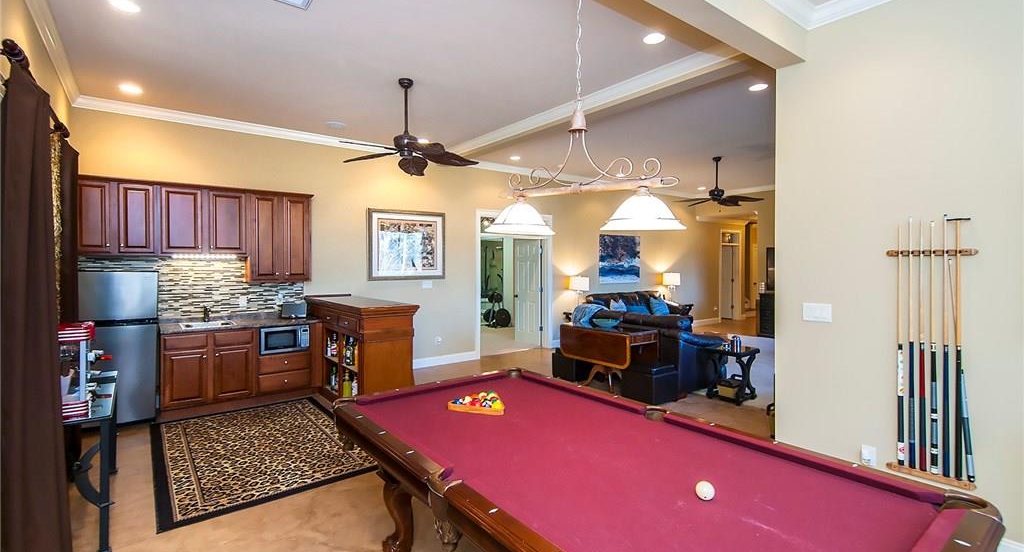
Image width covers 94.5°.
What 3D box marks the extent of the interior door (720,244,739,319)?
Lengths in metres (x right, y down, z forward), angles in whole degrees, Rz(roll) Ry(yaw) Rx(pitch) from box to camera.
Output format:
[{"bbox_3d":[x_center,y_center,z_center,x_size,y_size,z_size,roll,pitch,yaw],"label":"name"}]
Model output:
[{"bbox_3d":[5.848,0.183,13.316,0.040,2.020,0.780,-1,2,-38],"label":"interior door"}]

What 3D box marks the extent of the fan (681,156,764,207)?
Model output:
[{"bbox_3d":[3.421,-1.583,7.889,1.420,0.780,1.420,-1,2,-38],"label":"fan"}]

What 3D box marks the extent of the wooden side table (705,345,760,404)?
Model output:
[{"bbox_3d":[2.594,1.162,5.624,0.530,0.560,0.520,-1,2,-38],"label":"wooden side table"}]

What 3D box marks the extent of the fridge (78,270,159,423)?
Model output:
[{"bbox_3d":[-4.053,0.730,4.927,0.600,1.550,0.640,-1,2,-38],"label":"fridge"}]

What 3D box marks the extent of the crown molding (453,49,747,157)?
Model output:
[{"bbox_3d":[0.362,-1.740,5.330,0.100,0.110,4.800,-1,2,-38],"label":"crown molding"}]

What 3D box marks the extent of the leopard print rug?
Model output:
[{"bbox_3d":[-2.224,1.460,4.171,1.500,0.012,2.400,-1,2,-38],"label":"leopard print rug"}]

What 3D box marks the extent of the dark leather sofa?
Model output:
[{"bbox_3d":[1.803,0.941,6.778,1.050,0.970,2.150,-1,2,-38],"label":"dark leather sofa"}]

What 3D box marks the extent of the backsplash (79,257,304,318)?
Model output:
[{"bbox_3d":[-3.527,0.112,5.440,2.160,0.690,0.015,-1,2,-38],"label":"backsplash"}]

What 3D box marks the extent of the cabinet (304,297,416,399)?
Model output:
[{"bbox_3d":[-1.864,0.889,5.622,0.610,1.170,2.220,-1,2,-38],"label":"cabinet"}]

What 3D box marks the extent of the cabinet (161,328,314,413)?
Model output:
[{"bbox_3d":[-3.096,0.994,5.386,1.450,0.890,0.635,-1,2,-38],"label":"cabinet"}]

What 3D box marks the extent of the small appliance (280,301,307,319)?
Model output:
[{"bbox_3d":[-2.659,0.414,5.819,0.290,0.190,0.200,-1,2,-17],"label":"small appliance"}]

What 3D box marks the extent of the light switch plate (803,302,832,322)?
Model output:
[{"bbox_3d":[2.018,0.242,3.130,0.010,0.116,0.170,-1,2,-38],"label":"light switch plate"}]

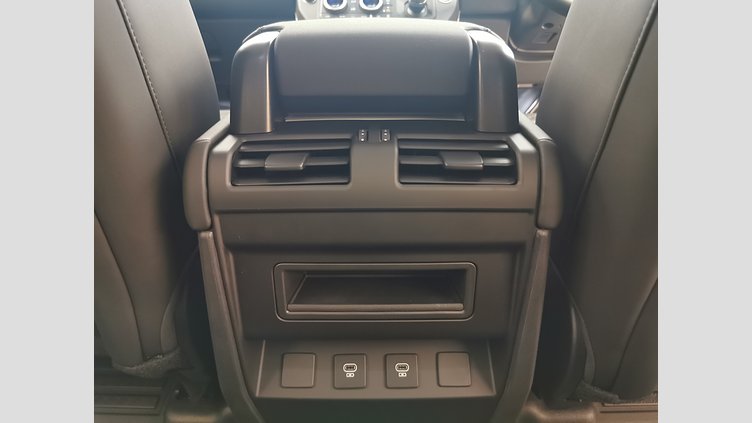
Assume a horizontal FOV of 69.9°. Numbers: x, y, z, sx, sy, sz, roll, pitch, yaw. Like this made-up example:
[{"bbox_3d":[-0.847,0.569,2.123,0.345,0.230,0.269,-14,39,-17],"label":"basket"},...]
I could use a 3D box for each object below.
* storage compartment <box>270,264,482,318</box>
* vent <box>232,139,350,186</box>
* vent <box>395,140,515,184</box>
[{"bbox_3d":[-0.001,0.059,0.500,0.173,0.054,0.070,0,19,0],"label":"storage compartment"},{"bbox_3d":[-0.069,-0.036,0.450,0.097,0.043,0.030,0,-21,0],"label":"vent"},{"bbox_3d":[0.067,-0.036,0.450,0.097,0.043,0.030,0,-21,0],"label":"vent"}]

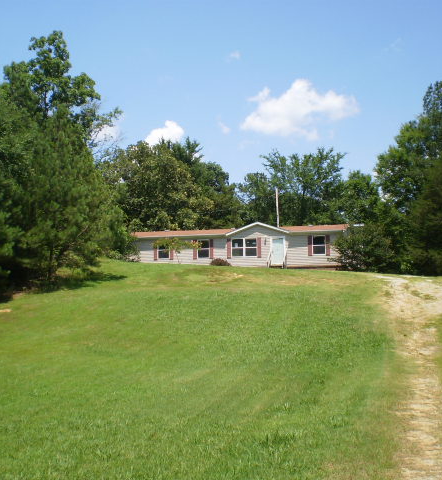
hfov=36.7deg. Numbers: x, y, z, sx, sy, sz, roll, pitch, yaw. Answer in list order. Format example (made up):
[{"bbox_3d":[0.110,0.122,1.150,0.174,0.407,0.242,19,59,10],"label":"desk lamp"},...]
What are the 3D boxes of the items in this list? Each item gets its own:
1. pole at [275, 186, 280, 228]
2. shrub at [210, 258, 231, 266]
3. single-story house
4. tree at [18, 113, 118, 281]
[{"bbox_3d":[5.490,-1.298,64.000,0.220,7.500,0.220,-1,-3,0],"label":"pole"},{"bbox_3d":[0.000,1.733,50.800,1.600,0.650,1.400,-1,-3,0],"label":"shrub"},{"bbox_3d":[1.600,0.770,55.400,17.600,3.700,8.200,-2,-3,13],"label":"single-story house"},{"bbox_3d":[-9.053,-2.578,39.000,5.900,9.900,5.700,-1,-3,0],"label":"tree"}]

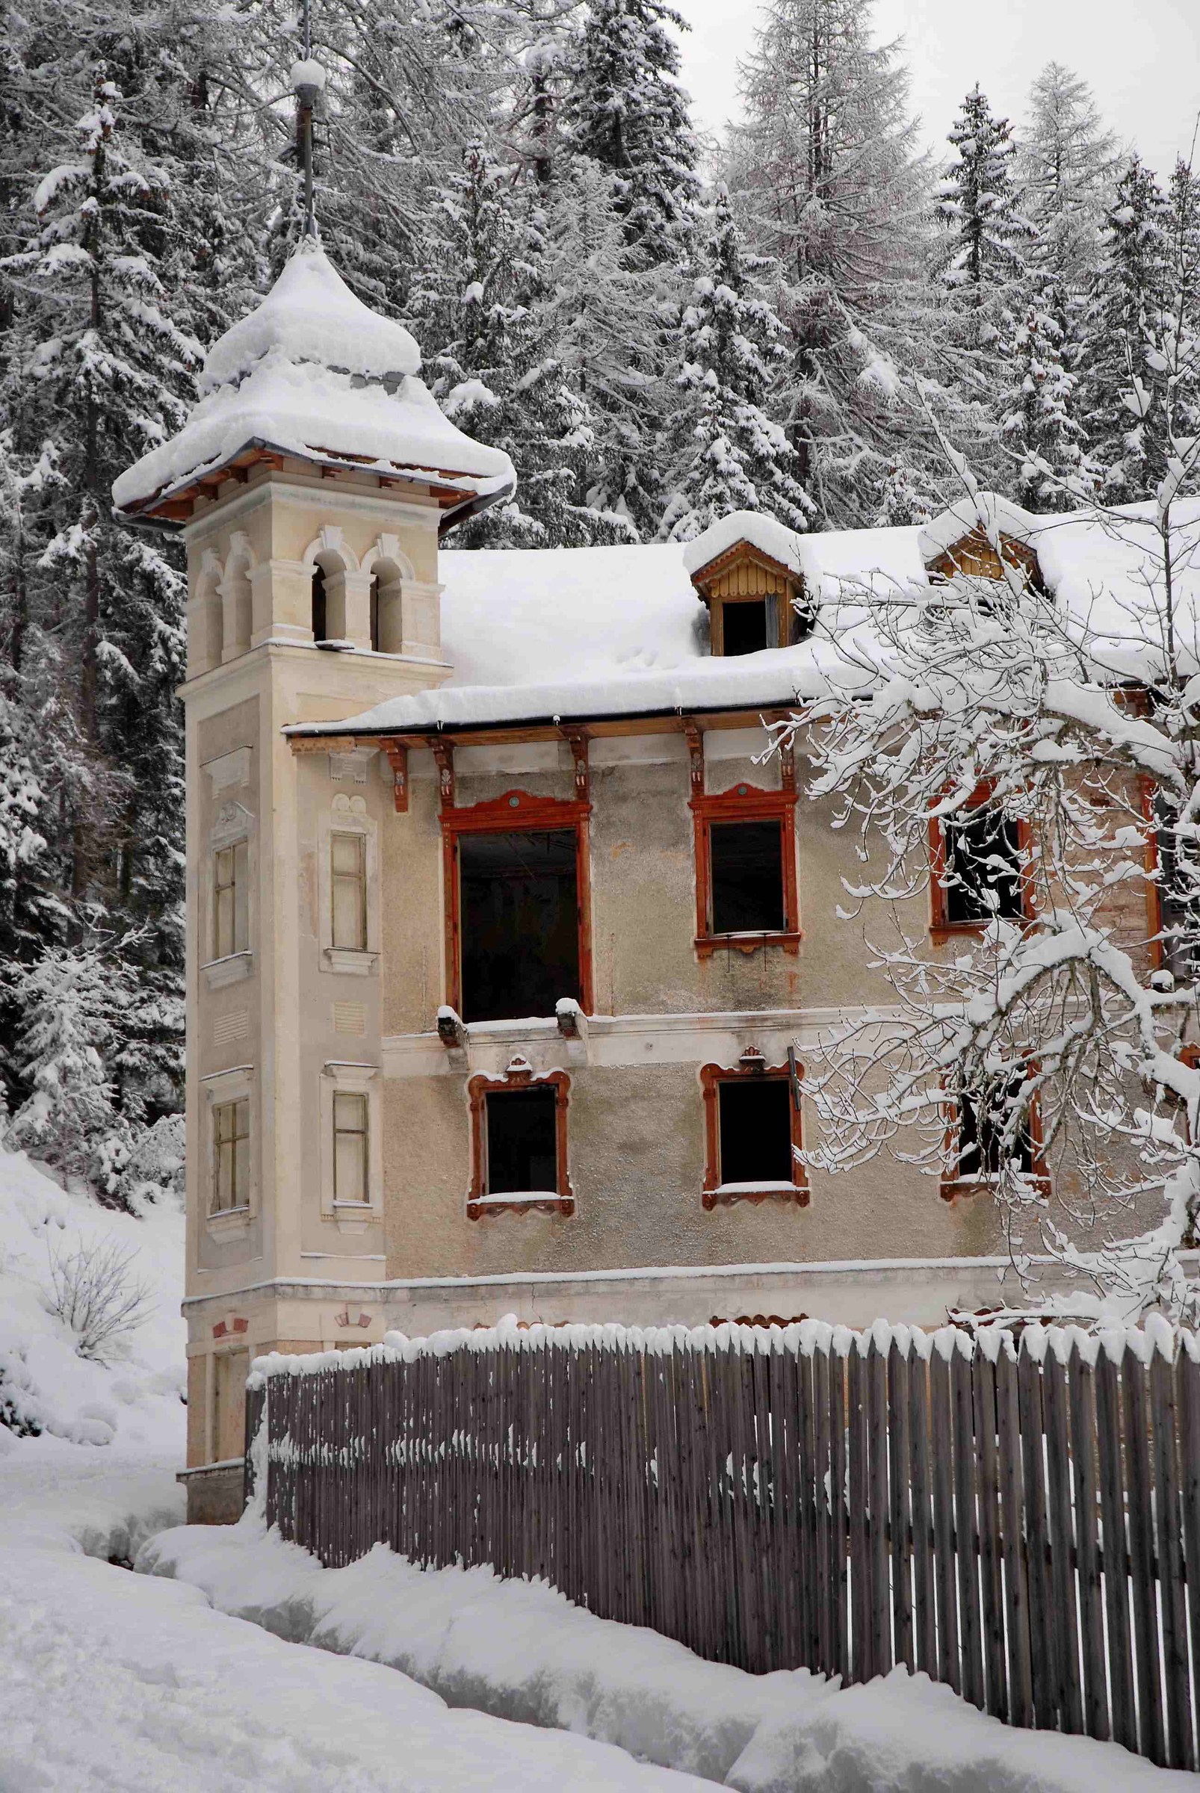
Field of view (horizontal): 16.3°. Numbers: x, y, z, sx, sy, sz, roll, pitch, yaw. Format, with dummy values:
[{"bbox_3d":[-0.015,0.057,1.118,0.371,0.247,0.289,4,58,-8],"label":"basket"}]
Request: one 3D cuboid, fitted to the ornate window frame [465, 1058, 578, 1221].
[{"bbox_3d":[-1.039,3.118,53.786,1.409,2.071,0.200,-3,-12,8],"label":"ornate window frame"}]

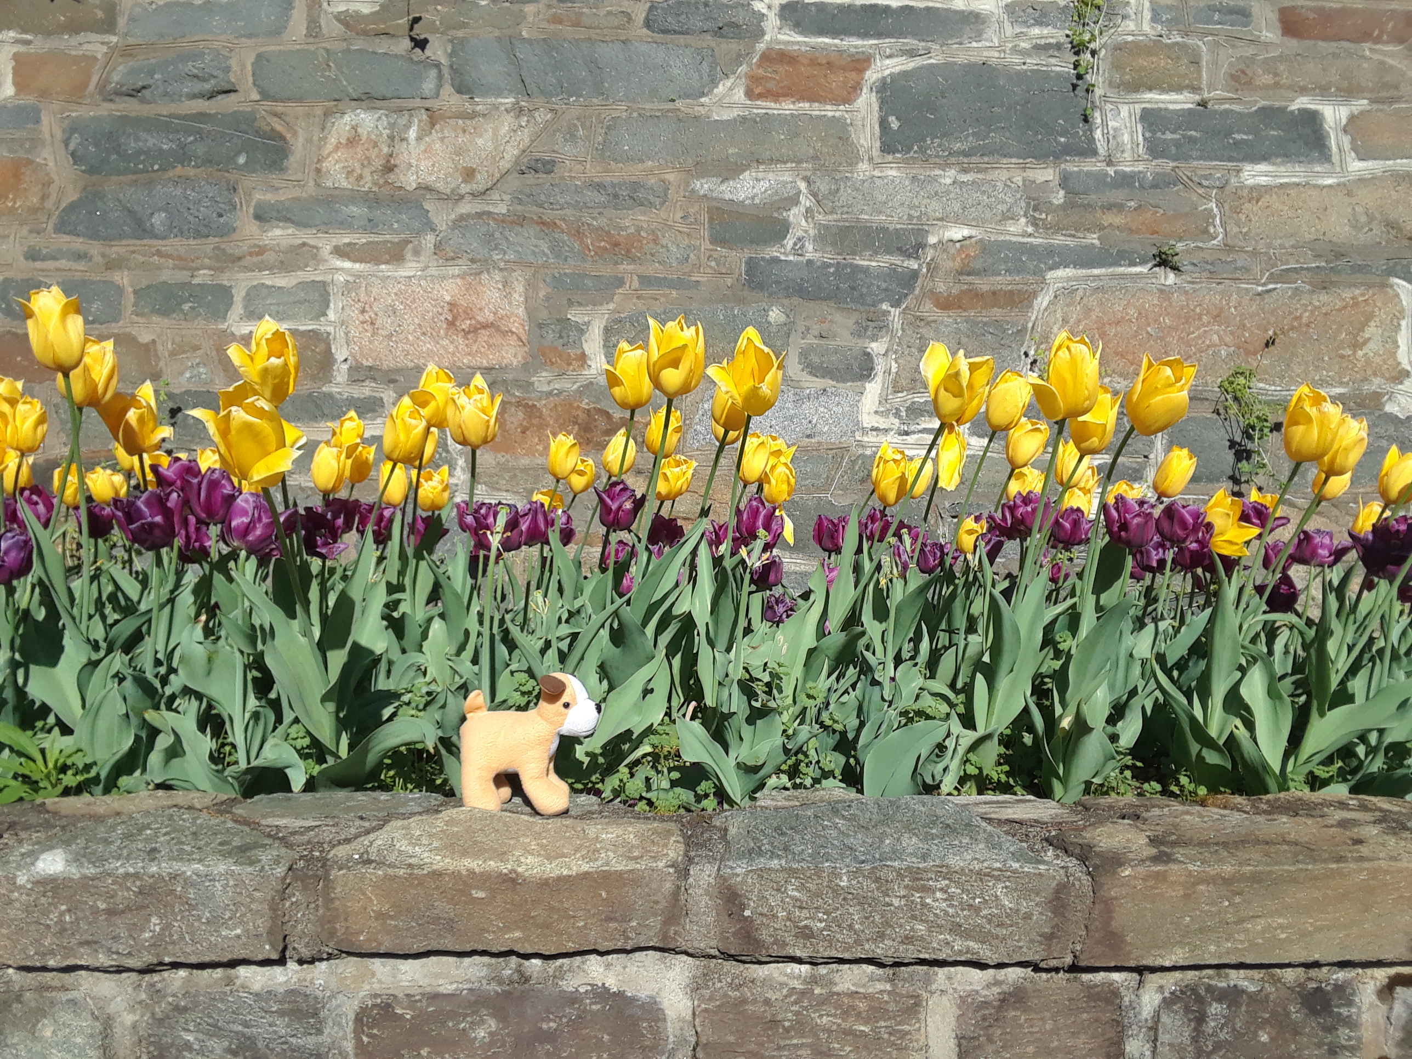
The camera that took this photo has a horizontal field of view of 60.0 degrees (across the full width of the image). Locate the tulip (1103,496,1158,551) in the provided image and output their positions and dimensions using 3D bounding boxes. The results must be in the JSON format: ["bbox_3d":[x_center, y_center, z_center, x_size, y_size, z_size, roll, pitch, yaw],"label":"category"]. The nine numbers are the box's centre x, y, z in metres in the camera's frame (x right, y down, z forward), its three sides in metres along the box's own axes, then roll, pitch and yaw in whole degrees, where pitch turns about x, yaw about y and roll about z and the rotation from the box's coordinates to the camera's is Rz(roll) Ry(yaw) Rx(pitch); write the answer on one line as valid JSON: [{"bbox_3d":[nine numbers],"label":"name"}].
[{"bbox_3d":[0.458,-0.006,1.320,0.057,0.059,0.055,-7,-1,0],"label":"tulip"}]

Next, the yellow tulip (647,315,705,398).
[{"bbox_3d":[-0.032,-0.188,1.330,0.062,0.087,0.062,0,2,0],"label":"yellow tulip"}]

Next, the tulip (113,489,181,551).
[{"bbox_3d":[-0.566,-0.009,1.240,0.067,0.063,0.062,-9,-1,0],"label":"tulip"}]

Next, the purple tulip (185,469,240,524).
[{"bbox_3d":[-0.536,-0.036,1.330,0.059,0.062,0.056,0,2,0],"label":"purple tulip"}]

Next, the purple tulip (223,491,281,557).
[{"bbox_3d":[-0.449,-0.005,1.210,0.058,0.065,0.057,0,-1,0],"label":"purple tulip"}]

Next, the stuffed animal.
[{"bbox_3d":[-0.172,0.208,1.190,0.133,0.135,0.068,0,2,9],"label":"stuffed animal"}]

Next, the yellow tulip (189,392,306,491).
[{"bbox_3d":[-0.425,-0.082,1.130,0.106,0.090,0.085,-11,2,0],"label":"yellow tulip"}]

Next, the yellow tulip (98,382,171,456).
[{"bbox_3d":[-0.672,-0.131,1.440,0.084,0.084,0.072,0,2,0],"label":"yellow tulip"}]

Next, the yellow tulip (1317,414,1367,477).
[{"bbox_3d":[0.728,-0.095,1.400,0.053,0.074,0.053,20,-1,0],"label":"yellow tulip"}]

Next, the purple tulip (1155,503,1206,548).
[{"bbox_3d":[0.535,-0.006,1.380,0.054,0.048,0.054,0,2,0],"label":"purple tulip"}]

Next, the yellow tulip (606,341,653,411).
[{"bbox_3d":[-0.087,-0.174,1.390,0.053,0.079,0.051,-5,-1,0],"label":"yellow tulip"}]

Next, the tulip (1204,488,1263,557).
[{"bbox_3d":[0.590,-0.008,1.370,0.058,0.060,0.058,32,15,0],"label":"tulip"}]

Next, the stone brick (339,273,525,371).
[{"bbox_3d":[-0.515,-0.396,2.330,0.339,0.182,0.130,0,-2,0],"label":"stone brick"}]

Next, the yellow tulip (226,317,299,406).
[{"bbox_3d":[-0.496,-0.188,1.370,0.075,0.095,0.072,-12,12,0],"label":"yellow tulip"}]

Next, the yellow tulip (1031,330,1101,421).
[{"bbox_3d":[0.361,-0.155,1.230,0.067,0.090,0.057,5,-1,0],"label":"yellow tulip"}]

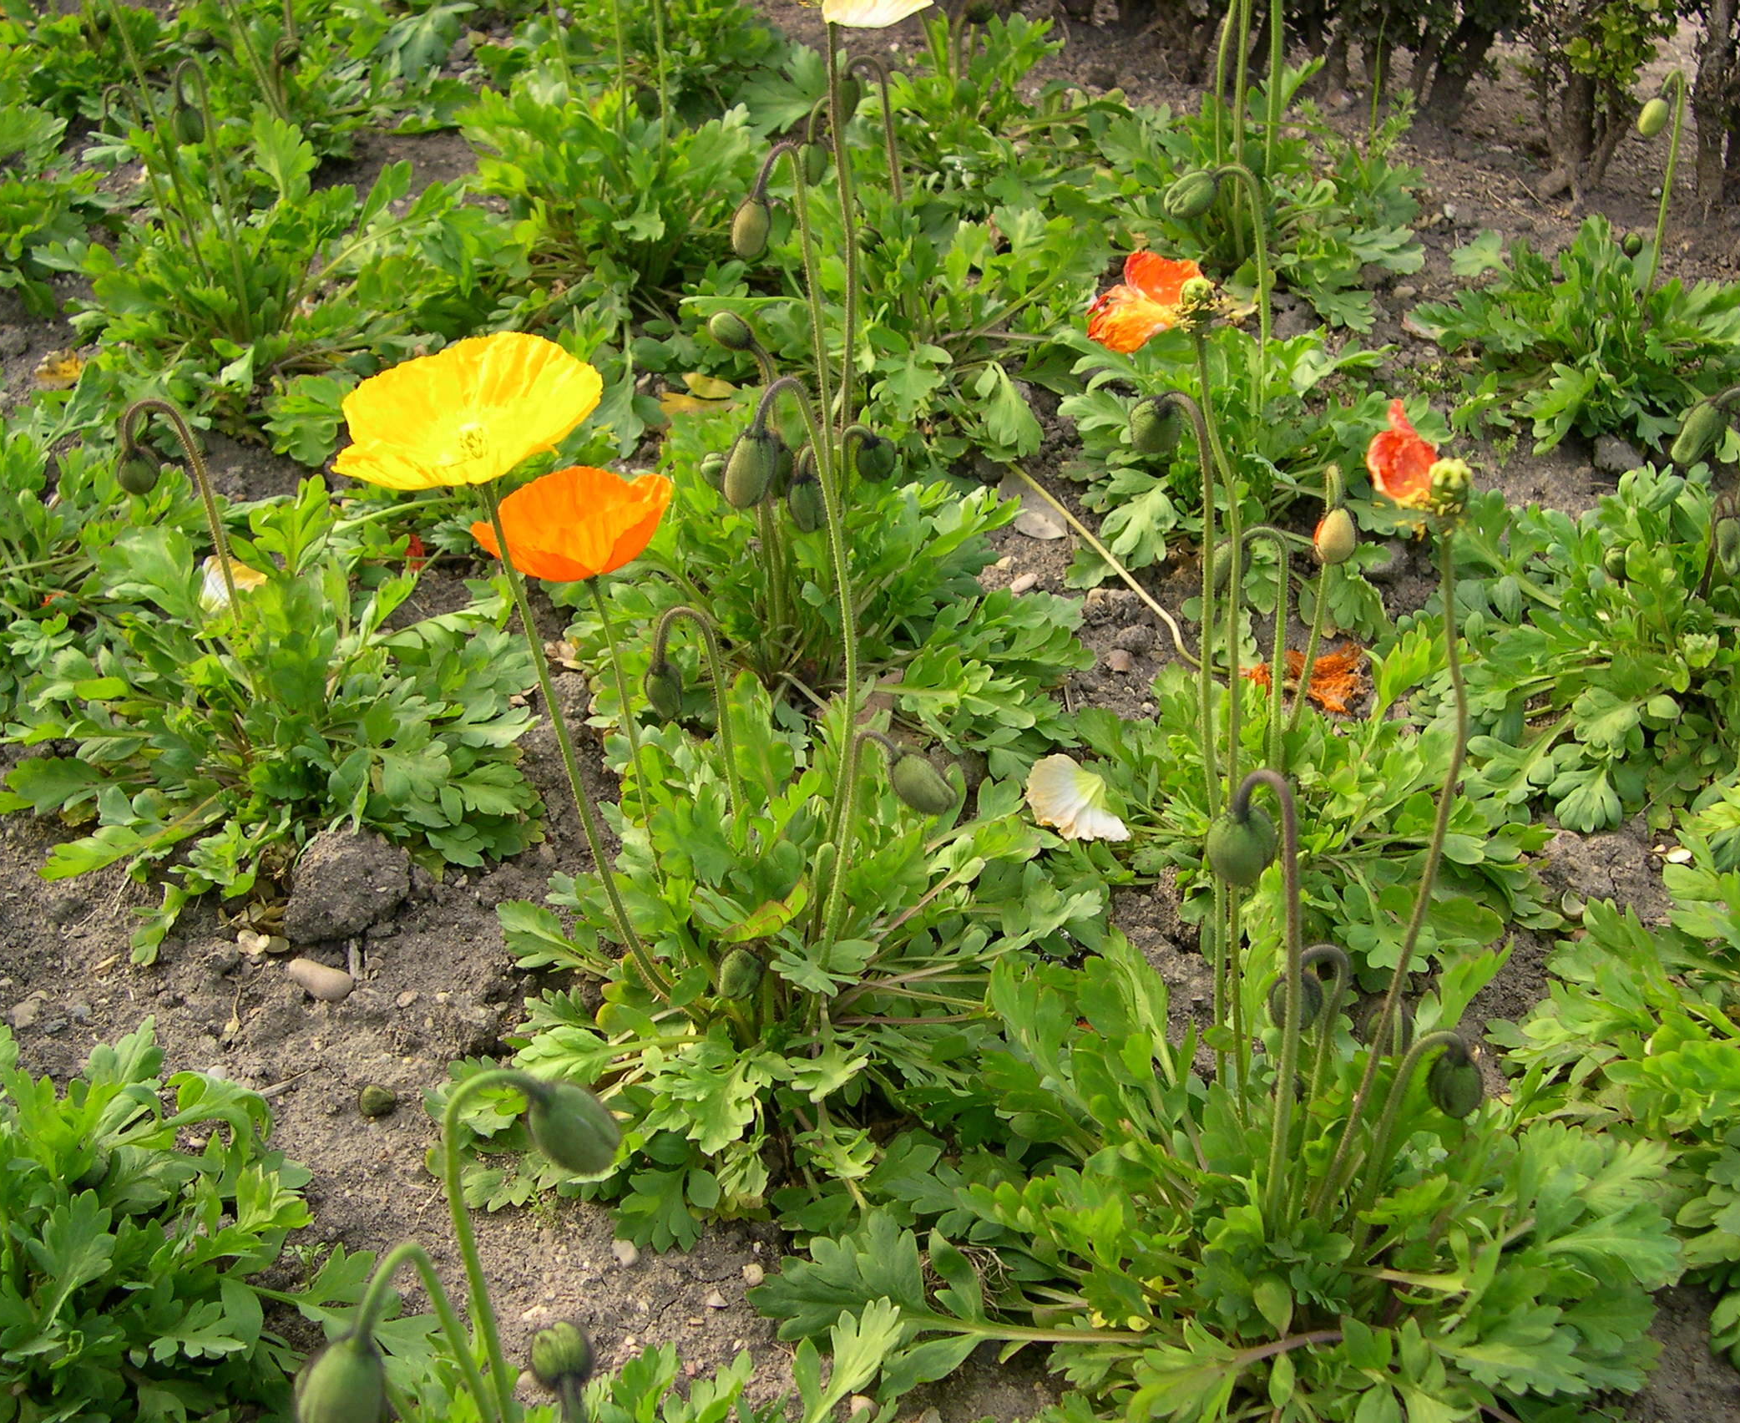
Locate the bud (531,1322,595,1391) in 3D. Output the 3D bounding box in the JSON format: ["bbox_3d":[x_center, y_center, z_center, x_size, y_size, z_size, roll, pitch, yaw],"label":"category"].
[{"bbox_3d":[-0.084,0.176,0.568,0.017,0.021,0.017,0,32,0],"label":"bud"}]

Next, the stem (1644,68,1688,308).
[{"bbox_3d":[0.546,-0.358,1.436,0.024,0.169,0.012,-5,32,3],"label":"stem"}]

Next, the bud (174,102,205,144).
[{"bbox_3d":[-0.451,-0.391,1.383,0.020,0.028,0.020,0,32,0],"label":"bud"}]

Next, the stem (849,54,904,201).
[{"bbox_3d":[0.005,-0.437,1.564,0.042,0.106,0.014,0,32,0],"label":"stem"}]

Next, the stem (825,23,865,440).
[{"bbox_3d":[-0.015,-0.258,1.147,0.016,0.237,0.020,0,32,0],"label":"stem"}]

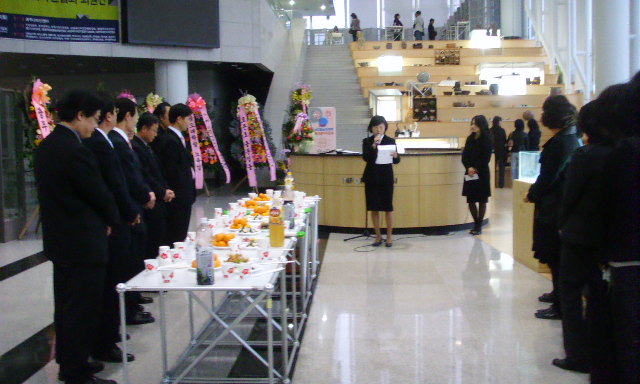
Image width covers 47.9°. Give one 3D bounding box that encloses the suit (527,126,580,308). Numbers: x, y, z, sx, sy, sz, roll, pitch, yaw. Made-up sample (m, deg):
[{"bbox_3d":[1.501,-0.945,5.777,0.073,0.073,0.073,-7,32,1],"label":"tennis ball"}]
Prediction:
[{"bbox_3d":[1.858,0.224,5.680,0.430,1.440,0.500,0,6,14],"label":"suit"}]

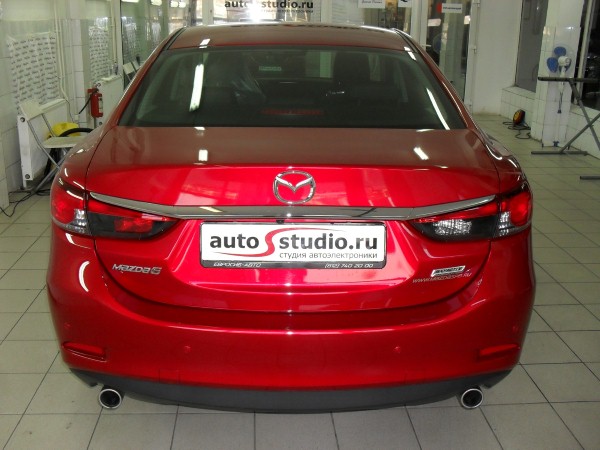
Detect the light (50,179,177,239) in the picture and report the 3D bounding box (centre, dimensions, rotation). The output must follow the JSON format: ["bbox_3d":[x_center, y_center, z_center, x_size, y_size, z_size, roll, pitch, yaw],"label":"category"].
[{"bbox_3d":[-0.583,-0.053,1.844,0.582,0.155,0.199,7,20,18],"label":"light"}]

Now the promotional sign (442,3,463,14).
[{"bbox_3d":[2.445,-3.467,9.728,0.321,0.165,0.020,0,19,-4],"label":"promotional sign"}]

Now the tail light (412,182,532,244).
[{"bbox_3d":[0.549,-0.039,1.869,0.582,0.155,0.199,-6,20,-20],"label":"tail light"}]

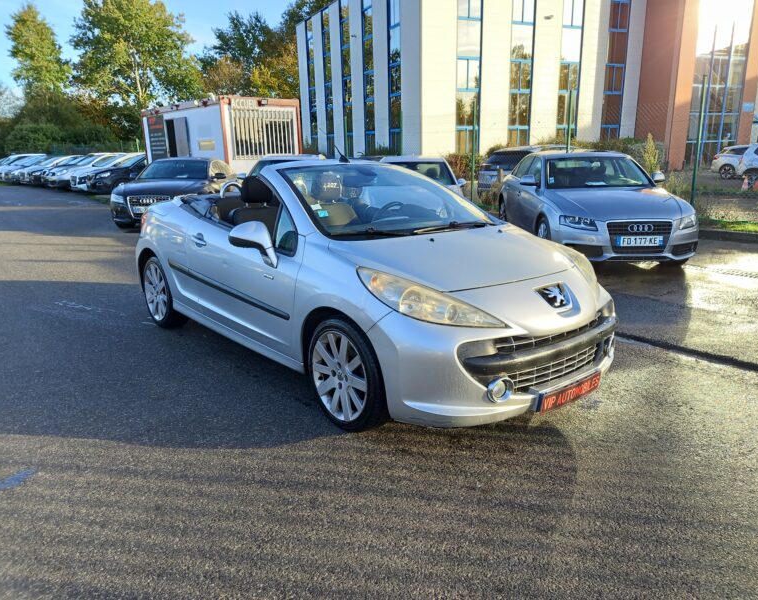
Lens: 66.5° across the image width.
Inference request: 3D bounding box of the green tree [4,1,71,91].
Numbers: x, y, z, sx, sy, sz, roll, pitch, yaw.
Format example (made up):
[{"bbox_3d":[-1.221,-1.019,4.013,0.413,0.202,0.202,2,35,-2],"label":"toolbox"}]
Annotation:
[{"bbox_3d":[-27.600,-17.900,48.700,5.400,13.200,5.400,-1,15,0],"label":"green tree"}]

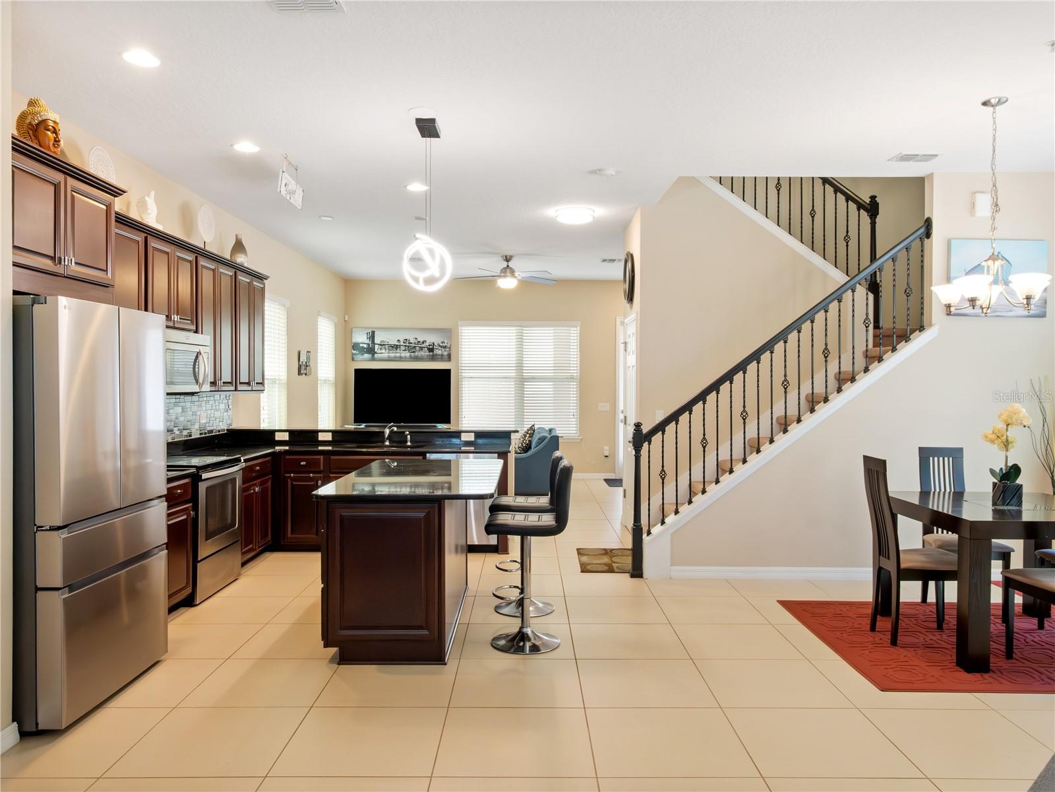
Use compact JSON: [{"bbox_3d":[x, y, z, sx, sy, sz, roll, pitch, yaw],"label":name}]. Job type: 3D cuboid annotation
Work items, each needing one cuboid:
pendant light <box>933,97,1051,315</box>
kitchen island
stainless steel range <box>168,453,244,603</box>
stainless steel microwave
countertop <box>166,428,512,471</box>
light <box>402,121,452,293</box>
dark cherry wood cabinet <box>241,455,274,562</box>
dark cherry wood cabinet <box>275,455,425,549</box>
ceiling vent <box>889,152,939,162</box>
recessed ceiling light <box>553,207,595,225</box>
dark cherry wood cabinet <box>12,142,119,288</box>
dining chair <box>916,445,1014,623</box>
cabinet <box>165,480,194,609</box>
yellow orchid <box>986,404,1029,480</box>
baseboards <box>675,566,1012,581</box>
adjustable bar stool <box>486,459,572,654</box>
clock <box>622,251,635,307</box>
[{"bbox_3d":[2.530,-1.024,3.967,0.578,1.171,0.578,0,1,0],"label":"pendant light"},{"bbox_3d":[-0.637,0.943,4.594,0.928,0.912,1.700,0,1,0],"label":"kitchen island"},{"bbox_3d":[-2.504,0.930,5.261,0.675,0.915,0.745,0,1,0],"label":"stainless steel range"},{"bbox_3d":[-2.505,-0.224,4.945,0.406,0.416,0.730,0,1,0],"label":"stainless steel microwave"},{"bbox_3d":[-1.476,0.415,5.667,2.730,0.185,2.920,0,1,0],"label":"countertop"},{"bbox_3d":[-0.616,-1.162,4.519,0.300,1.025,0.270,0,1,0],"label":"light"},{"bbox_3d":[-2.403,0.875,5.716,0.598,0.816,0.669,0,1,0],"label":"dark cherry wood cabinet"},{"bbox_3d":[-1.501,0.876,6.487,1.257,0.847,0.608,0,1,0],"label":"dark cherry wood cabinet"},{"bbox_3d":[2.657,-1.622,4.990,0.284,0.025,0.203,0,1,0],"label":"ceiling vent"},{"bbox_3d":[0.444,-1.660,6.747,0.380,0.090,0.380,0,1,0],"label":"recessed ceiling light"},{"bbox_3d":[-2.423,-0.787,3.342,0.608,0.477,0.811,0,1,0],"label":"dark cherry wood cabinet"},{"bbox_3d":[2.728,0.852,4.620,0.421,1.004,0.548,0,1,8],"label":"dining chair"},{"bbox_3d":[-2.516,0.959,4.599,0.630,0.875,0.510,0,1,0],"label":"cabinet"},{"bbox_3d":[2.745,0.266,4.194,0.224,0.424,0.180,0,1,0],"label":"yellow orchid"},{"bbox_3d":[2.292,1.297,5.379,2.535,0.106,0.020,0,1,0],"label":"baseboards"},{"bbox_3d":[0.011,0.883,4.183,0.475,1.045,0.410,0,1,0],"label":"adjustable bar stool"},{"bbox_3d":[0.988,-1.139,7.130,0.047,0.520,0.530,0,1,0],"label":"clock"}]

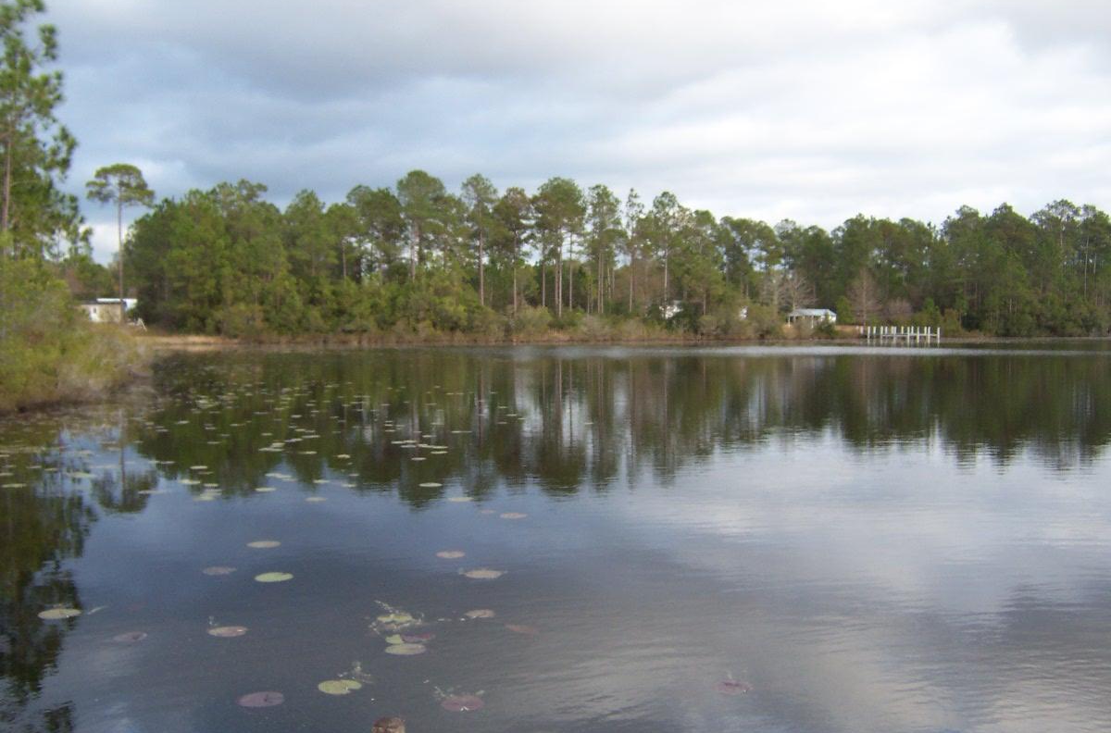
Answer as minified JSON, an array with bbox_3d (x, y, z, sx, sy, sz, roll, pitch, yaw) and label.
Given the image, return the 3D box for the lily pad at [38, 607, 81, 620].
[{"bbox_3d":[-3.543,1.770,7.573,0.308,0.020,0.302,0,2,0],"label":"lily pad"}]

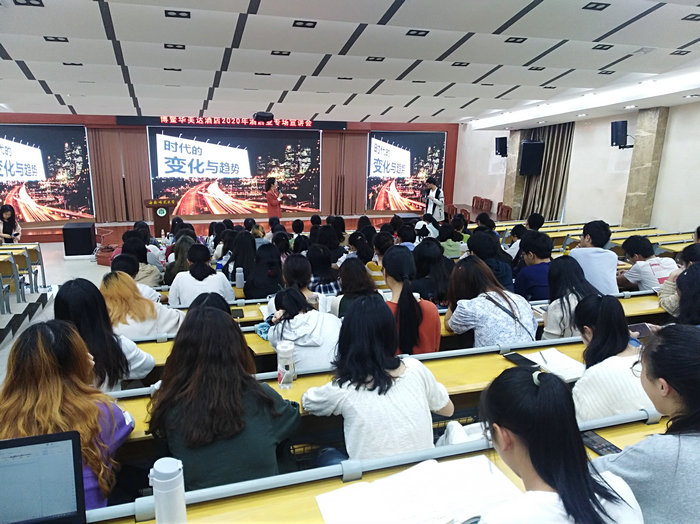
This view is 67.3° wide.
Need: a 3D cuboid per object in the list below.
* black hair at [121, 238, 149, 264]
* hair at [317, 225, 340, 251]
[{"bbox_3d":[-1.882,-0.101,4.598,0.210,0.250,0.220,-3,15,-17],"label":"black hair"},{"bbox_3d":[-0.209,-0.229,5.240,0.240,0.260,0.230,-3,16,-17],"label":"hair"}]

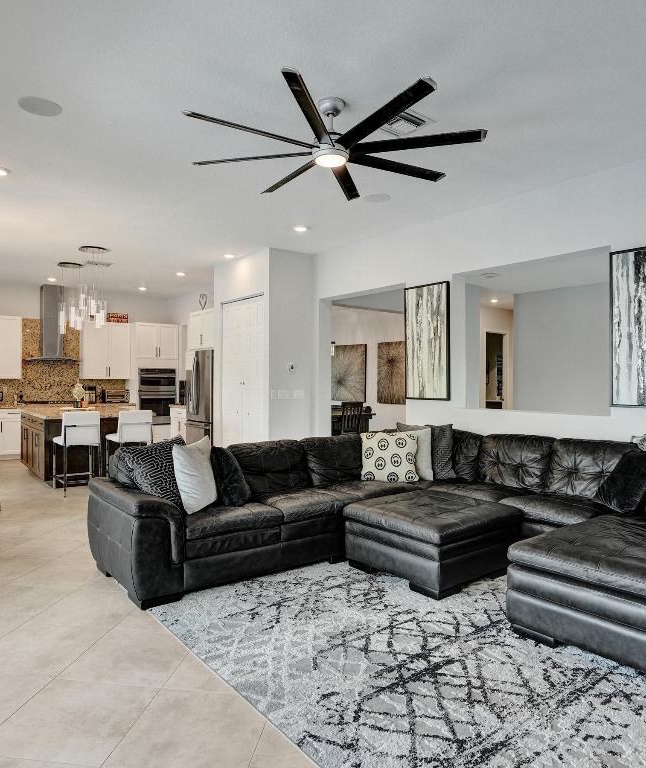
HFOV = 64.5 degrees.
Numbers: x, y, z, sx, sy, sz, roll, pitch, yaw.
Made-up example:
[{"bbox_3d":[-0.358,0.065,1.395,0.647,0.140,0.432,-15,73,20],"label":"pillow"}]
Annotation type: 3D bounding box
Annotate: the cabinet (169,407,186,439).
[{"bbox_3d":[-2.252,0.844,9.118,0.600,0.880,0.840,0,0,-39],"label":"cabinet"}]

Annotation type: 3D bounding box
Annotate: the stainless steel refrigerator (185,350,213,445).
[{"bbox_3d":[-1.641,0.397,8.121,0.840,1.790,0.900,0,0,-39],"label":"stainless steel refrigerator"}]

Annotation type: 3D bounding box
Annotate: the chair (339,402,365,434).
[{"bbox_3d":[0.342,0.813,8.640,0.470,0.980,0.540,0,0,-39],"label":"chair"}]

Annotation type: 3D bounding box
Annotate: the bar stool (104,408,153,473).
[{"bbox_3d":[-2.495,0.818,6.628,0.440,0.970,0.550,0,0,-39],"label":"bar stool"}]

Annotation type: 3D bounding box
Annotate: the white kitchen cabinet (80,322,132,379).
[{"bbox_3d":[-4.202,-0.630,9.887,0.870,1.080,0.340,0,0,-39],"label":"white kitchen cabinet"}]

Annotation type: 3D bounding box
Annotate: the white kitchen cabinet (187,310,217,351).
[{"bbox_3d":[-1.710,-0.843,8.334,0.620,0.600,0.930,0,0,-39],"label":"white kitchen cabinet"}]

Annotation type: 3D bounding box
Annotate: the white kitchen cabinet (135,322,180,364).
[{"bbox_3d":[-3.442,-0.814,10.299,0.865,0.730,0.600,0,0,-39],"label":"white kitchen cabinet"}]

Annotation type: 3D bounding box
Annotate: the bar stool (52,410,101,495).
[{"bbox_3d":[-3.000,0.807,6.214,0.420,0.980,0.570,0,0,-39],"label":"bar stool"}]

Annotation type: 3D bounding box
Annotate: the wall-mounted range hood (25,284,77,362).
[{"bbox_3d":[-4.869,-1.079,9.218,0.880,1.370,0.490,0,0,-39],"label":"wall-mounted range hood"}]

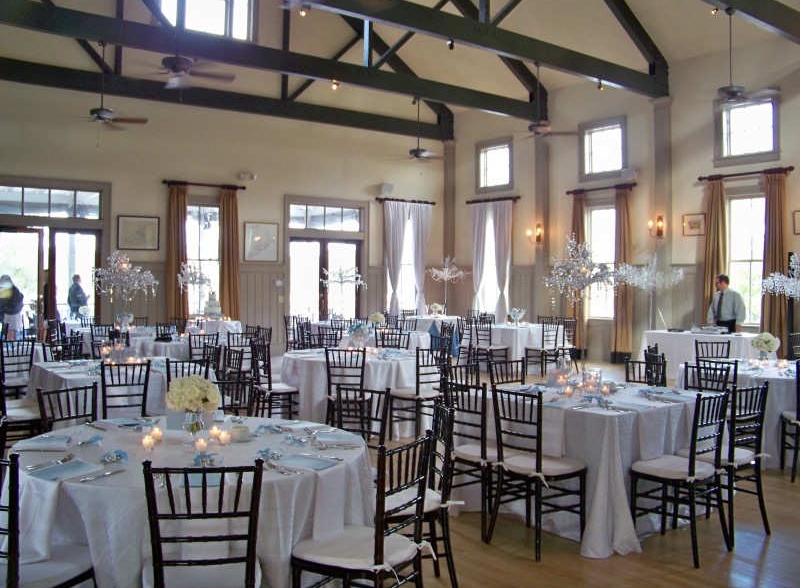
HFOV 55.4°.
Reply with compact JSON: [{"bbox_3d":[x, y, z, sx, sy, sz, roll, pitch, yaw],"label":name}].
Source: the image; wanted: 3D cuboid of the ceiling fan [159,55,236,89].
[{"bbox_3d":[-2.323,-2.360,7.908,1.313,0.283,1.313,-1,1,-38],"label":"ceiling fan"}]

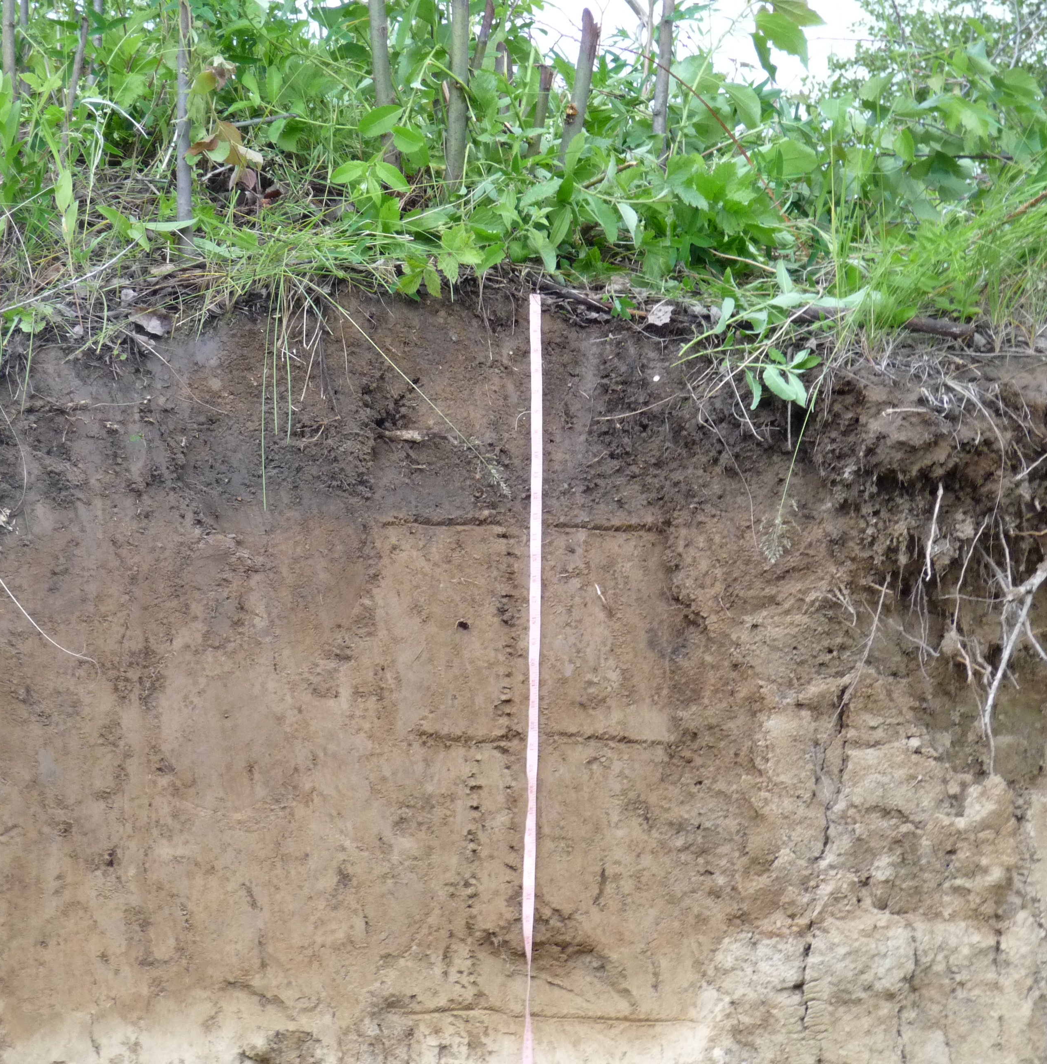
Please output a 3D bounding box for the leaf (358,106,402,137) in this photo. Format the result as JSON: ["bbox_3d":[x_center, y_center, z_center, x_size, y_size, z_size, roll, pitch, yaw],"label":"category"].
[{"bbox_3d":[-0.173,-0.499,7.020,0.062,0.035,0.015,-25,-24,-12],"label":"leaf"}]

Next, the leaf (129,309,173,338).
[{"bbox_3d":[-0.442,-0.250,6.870,0.053,0.041,0.014,11,-40,10],"label":"leaf"}]

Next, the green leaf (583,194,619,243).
[{"bbox_3d":[0.093,-0.378,6.970,0.029,0.076,0.012,-23,-22,-17],"label":"green leaf"}]

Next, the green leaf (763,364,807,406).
[{"bbox_3d":[0.307,-0.172,6.780,0.038,0.060,0.016,-38,0,0],"label":"green leaf"}]

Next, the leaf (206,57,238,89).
[{"bbox_3d":[-0.368,-0.557,7.020,0.039,0.039,0.026,0,0,0],"label":"leaf"}]

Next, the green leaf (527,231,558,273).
[{"bbox_3d":[0.022,-0.335,6.900,0.022,0.062,0.012,-23,-22,-17],"label":"green leaf"}]

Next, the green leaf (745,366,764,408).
[{"bbox_3d":[0.271,-0.169,6.780,0.017,0.048,0.013,-11,-2,11],"label":"green leaf"}]

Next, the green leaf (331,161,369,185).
[{"bbox_3d":[-0.212,-0.437,7.050,0.049,0.023,0.015,-22,-20,-9],"label":"green leaf"}]

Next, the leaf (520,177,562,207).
[{"bbox_3d":[0.021,-0.408,6.950,0.064,0.021,0.012,-33,-28,-20],"label":"leaf"}]

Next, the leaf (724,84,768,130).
[{"bbox_3d":[0.274,-0.526,7.150,0.035,0.073,0.014,-28,-21,-19],"label":"leaf"}]

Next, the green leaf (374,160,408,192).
[{"bbox_3d":[-0.160,-0.433,7.050,0.054,0.023,0.015,38,-17,14],"label":"green leaf"}]

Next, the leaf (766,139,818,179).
[{"bbox_3d":[0.331,-0.462,7.150,0.066,0.054,0.012,3,-31,-5],"label":"leaf"}]

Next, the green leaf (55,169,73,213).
[{"bbox_3d":[-0.553,-0.410,6.960,0.021,0.052,0.012,4,-6,0],"label":"green leaf"}]

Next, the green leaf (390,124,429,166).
[{"bbox_3d":[-0.138,-0.469,7.000,0.041,0.061,0.018,-40,-16,-23],"label":"green leaf"}]

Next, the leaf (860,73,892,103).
[{"bbox_3d":[0.448,-0.565,7.350,0.051,0.030,0.018,-44,0,0],"label":"leaf"}]

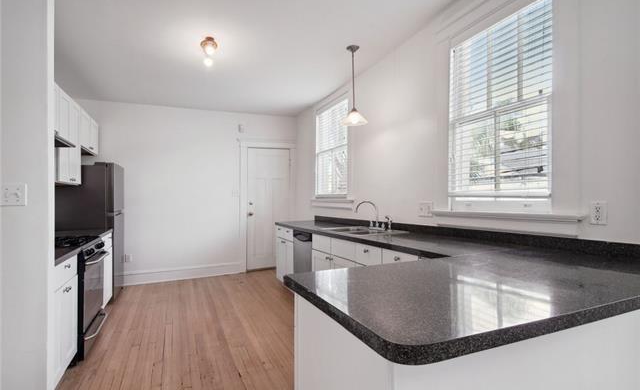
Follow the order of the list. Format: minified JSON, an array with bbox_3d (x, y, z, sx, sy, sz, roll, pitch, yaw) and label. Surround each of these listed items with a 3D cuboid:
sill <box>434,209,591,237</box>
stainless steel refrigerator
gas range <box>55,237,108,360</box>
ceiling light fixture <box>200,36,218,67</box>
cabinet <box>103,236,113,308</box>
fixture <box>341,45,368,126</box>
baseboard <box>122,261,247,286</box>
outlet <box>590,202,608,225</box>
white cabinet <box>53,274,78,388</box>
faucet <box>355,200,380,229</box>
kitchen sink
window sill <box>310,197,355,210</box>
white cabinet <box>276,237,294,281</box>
[{"bbox_3d":[1.220,0.188,2.286,0.070,0.112,1.141,0,-1,-25],"label":"sill"},{"bbox_3d":[-3.038,0.489,4.217,0.692,1.749,0.800,0,-1,-24],"label":"stainless steel refrigerator"},{"bbox_3d":[-2.307,0.870,2.759,0.692,0.914,0.761,0,-1,-24],"label":"gas range"},{"bbox_3d":[-1.029,-1.338,2.983,0.148,0.247,0.148,0,-1,-24],"label":"ceiling light fixture"},{"bbox_3d":[-2.586,0.832,3.354,0.580,0.785,0.739,0,-1,-25],"label":"cabinet"},{"bbox_3d":[0.339,-1.101,3.203,0.273,0.769,0.273,0,-1,0],"label":"fixture"},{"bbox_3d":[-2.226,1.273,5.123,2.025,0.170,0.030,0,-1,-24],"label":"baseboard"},{"bbox_3d":[1.512,0.099,1.729,0.018,0.124,0.074,0,-1,-25],"label":"outlet"},{"bbox_3d":[-1.958,0.879,2.024,0.570,0.598,0.528,0,-1,-25],"label":"white cabinet"},{"bbox_3d":[0.485,0.215,3.228,0.267,0.301,0.227,0,-1,-24],"label":"faucet"},{"bbox_3d":[0.443,0.471,3.342,0.530,0.190,0.776,0,-1,-25],"label":"kitchen sink"},{"bbox_3d":[0.145,0.138,4.481,0.099,0.131,1.235,0,-1,-24],"label":"window sill"},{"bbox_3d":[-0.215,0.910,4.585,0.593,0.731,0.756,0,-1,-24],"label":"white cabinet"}]

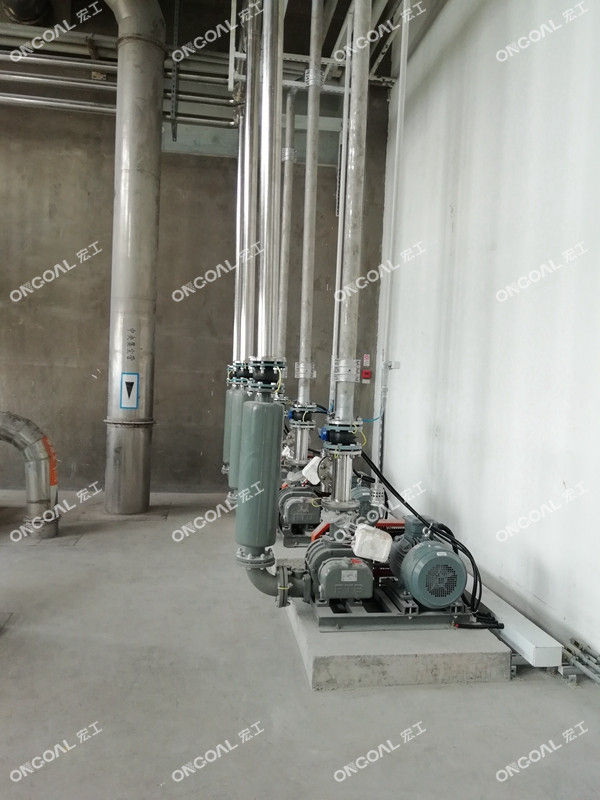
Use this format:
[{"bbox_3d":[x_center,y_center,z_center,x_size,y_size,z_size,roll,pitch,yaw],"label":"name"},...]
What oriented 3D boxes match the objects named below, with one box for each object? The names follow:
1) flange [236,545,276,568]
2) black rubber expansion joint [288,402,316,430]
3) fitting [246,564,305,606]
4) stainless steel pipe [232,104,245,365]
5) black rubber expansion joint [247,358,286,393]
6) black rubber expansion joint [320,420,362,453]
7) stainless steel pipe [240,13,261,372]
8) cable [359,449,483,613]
[{"bbox_3d":[-0.239,0.859,3.270,0.210,0.052,0.210,2,3,-9],"label":"flange"},{"bbox_3d":[0.025,0.131,4.780,0.210,0.180,0.205,2,3,-9],"label":"black rubber expansion joint"},{"bbox_3d":[-0.139,1.010,3.280,0.320,0.240,0.215,2,3,-9],"label":"fitting"},{"bbox_3d":[-0.609,-1.686,6.170,0.096,2.641,0.096,2,3,-9],"label":"stainless steel pipe"},{"bbox_3d":[-0.176,-0.133,3.260,0.205,0.175,0.205,2,3,-9],"label":"black rubber expansion joint"},{"bbox_3d":[0.237,0.204,3.310,0.215,0.175,0.205,2,3,-9],"label":"black rubber expansion joint"},{"bbox_3d":[-0.379,-1.677,4.707,0.096,2.764,0.096,2,3,-9],"label":"stainless steel pipe"},{"bbox_3d":[0.670,0.730,3.420,0.600,0.820,0.420,2,3,-9],"label":"cable"}]

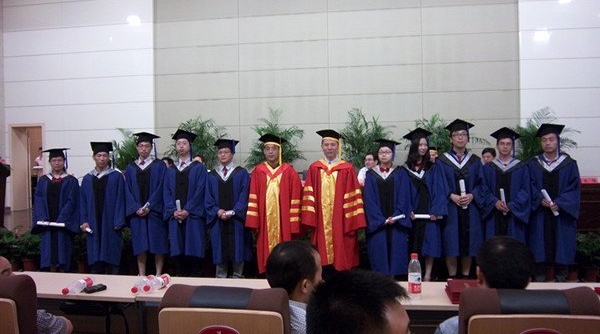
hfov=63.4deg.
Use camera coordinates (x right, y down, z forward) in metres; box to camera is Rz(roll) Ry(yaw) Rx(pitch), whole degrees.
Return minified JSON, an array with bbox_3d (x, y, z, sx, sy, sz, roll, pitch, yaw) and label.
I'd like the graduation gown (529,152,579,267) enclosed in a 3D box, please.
[{"bbox_3d":[2.900,0.490,5.530,0.593,1.265,0.420,-1,0,32],"label":"graduation gown"}]

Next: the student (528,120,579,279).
[{"bbox_3d":[2.894,0.407,5.530,0.604,1.806,0.450,-1,0,32],"label":"student"}]

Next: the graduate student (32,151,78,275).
[{"bbox_3d":[-2.985,0.561,5.950,0.570,1.575,0.420,-1,0,3],"label":"graduate student"}]

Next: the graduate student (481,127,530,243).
[{"bbox_3d":[2.306,0.416,5.420,0.580,1.726,0.420,-1,0,14],"label":"graduate student"}]

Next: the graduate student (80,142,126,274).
[{"bbox_3d":[-2.470,0.534,6.100,0.580,1.690,0.410,0,-2,-6],"label":"graduate student"}]

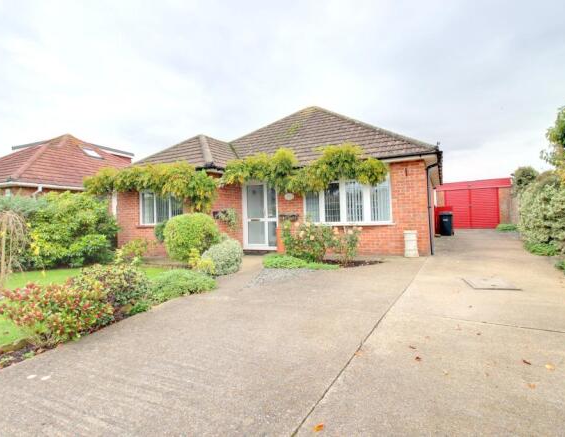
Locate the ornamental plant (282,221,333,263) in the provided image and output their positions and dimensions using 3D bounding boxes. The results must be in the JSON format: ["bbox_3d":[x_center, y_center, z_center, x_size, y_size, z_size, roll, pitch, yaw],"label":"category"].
[{"bbox_3d":[0.588,0.537,7.011,1.216,0.975,1.000,-2,1,5],"label":"ornamental plant"}]

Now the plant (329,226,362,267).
[{"bbox_3d":[1.385,0.595,6.453,0.710,0.833,0.700,-2,1,12],"label":"plant"}]

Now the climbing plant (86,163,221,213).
[{"bbox_3d":[-4.293,-0.787,8.642,5.834,1.293,0.800,-1,1,29],"label":"climbing plant"}]

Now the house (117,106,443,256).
[{"bbox_3d":[0.912,-2.111,12.350,10.256,6.023,11.479,-1,1,29],"label":"house"}]

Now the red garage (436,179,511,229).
[{"bbox_3d":[11.105,-0.788,17.382,3.417,2.536,5.300,-1,1,29],"label":"red garage"}]

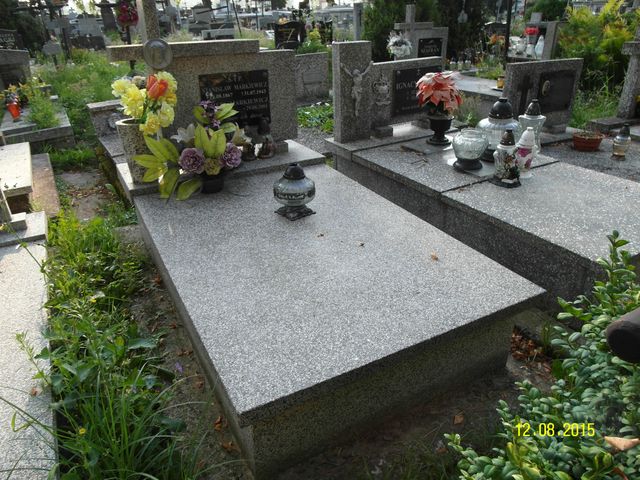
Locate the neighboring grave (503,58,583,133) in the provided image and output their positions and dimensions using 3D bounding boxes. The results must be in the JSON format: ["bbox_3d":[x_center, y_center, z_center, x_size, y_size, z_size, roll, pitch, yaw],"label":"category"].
[{"bbox_3d":[1.572,-1.018,3.267,0.810,0.559,0.092,-14,31,-25],"label":"neighboring grave"}]

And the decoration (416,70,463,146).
[{"bbox_3d":[0.864,-0.924,3.134,0.309,0.462,0.309,0,28,0],"label":"decoration"}]

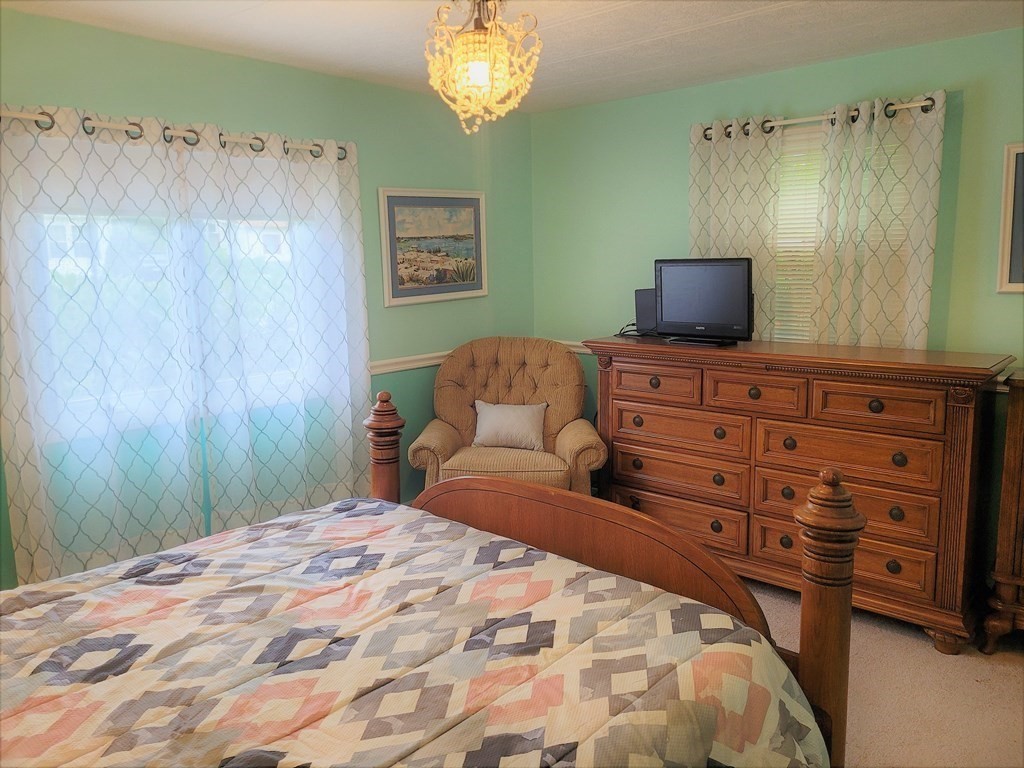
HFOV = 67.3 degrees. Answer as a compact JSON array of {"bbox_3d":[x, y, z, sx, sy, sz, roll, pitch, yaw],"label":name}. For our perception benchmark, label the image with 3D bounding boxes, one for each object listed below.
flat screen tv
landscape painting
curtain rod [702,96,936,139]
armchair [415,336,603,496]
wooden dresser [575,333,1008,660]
[{"bbox_3d":[0.868,-0.377,3.521,0.170,0.381,0.505,-10,12,-41],"label":"flat screen tv"},{"bbox_3d":[-0.354,-0.677,3.787,0.030,0.535,0.705,7,12,41],"label":"landscape painting"},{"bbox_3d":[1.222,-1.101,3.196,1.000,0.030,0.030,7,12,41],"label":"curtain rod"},{"bbox_3d":[-0.018,0.315,3.801,0.890,1.070,0.860,-1,9,0],"label":"armchair"},{"bbox_3d":[1.121,0.368,3.370,1.700,1.055,0.445,7,12,41],"label":"wooden dresser"}]

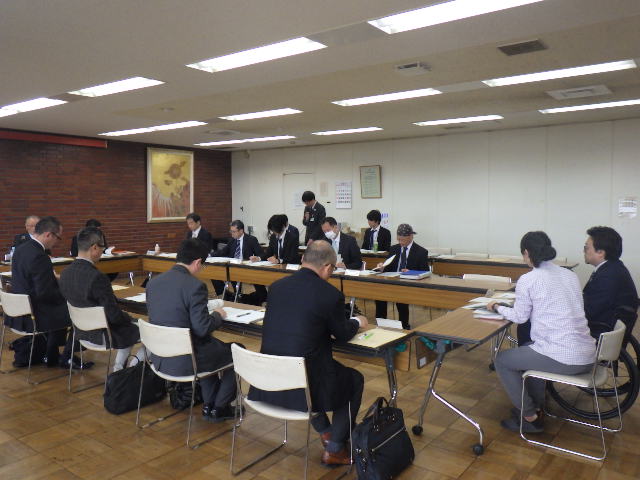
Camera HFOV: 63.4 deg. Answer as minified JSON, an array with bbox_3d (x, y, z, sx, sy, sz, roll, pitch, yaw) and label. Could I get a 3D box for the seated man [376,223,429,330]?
[{"bbox_3d":[0.995,0.433,5.952,0.560,1.240,0.800,3,5,36],"label":"seated man"}]

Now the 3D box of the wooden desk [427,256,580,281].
[{"bbox_3d":[2.627,0.642,7.395,1.850,0.710,0.520,3,6,36],"label":"wooden desk"}]

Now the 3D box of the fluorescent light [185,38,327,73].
[{"bbox_3d":[-0.539,-1.482,4.107,1.250,0.080,0.300,3,5,37],"label":"fluorescent light"}]

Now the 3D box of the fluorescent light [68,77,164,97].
[{"bbox_3d":[-2.110,-1.561,5.322,1.240,0.060,0.290,3,5,36],"label":"fluorescent light"}]

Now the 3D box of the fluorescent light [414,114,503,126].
[{"bbox_3d":[1.996,-1.761,7.586,1.270,0.070,0.310,3,5,36],"label":"fluorescent light"}]

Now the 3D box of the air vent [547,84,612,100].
[{"bbox_3d":[2.807,-1.590,5.601,0.540,0.050,0.530,3,5,36],"label":"air vent"}]

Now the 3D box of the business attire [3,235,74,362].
[{"bbox_3d":[-2.506,0.644,4.869,0.540,1.120,0.640,3,6,36],"label":"business attire"}]

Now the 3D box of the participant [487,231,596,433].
[{"bbox_3d":[1.451,0.595,3.411,0.520,1.310,0.720,-4,5,-41],"label":"participant"}]

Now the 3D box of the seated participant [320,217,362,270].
[{"bbox_3d":[0.240,0.378,6.286,0.540,1.310,0.780,3,5,37],"label":"seated participant"}]

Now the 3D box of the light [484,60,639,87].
[{"bbox_3d":[2.136,-1.529,4.699,1.250,0.080,0.300,3,5,37],"label":"light"}]

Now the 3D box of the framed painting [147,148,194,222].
[{"bbox_3d":[-2.977,-1.077,10.440,0.050,1.410,1.130,3,6,36],"label":"framed painting"}]

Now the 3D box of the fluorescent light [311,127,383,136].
[{"bbox_3d":[0.422,-1.821,8.547,1.250,0.080,0.300,3,5,37],"label":"fluorescent light"}]

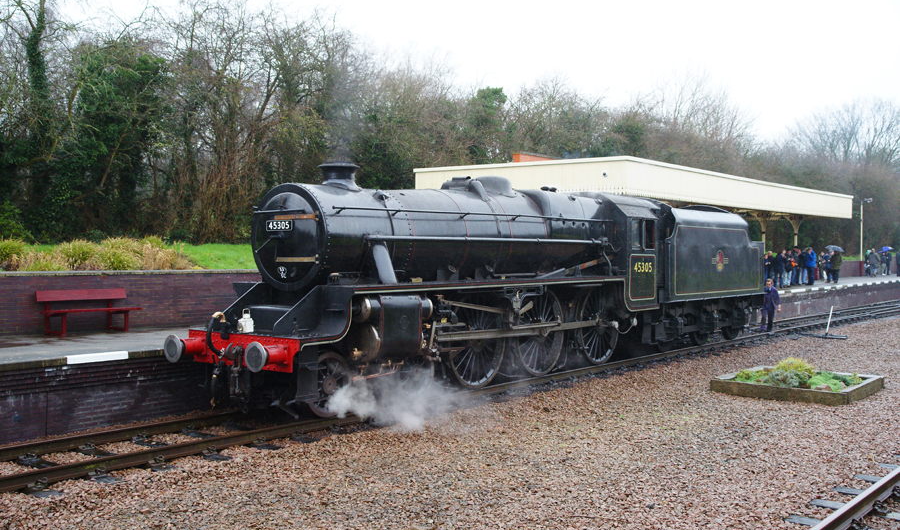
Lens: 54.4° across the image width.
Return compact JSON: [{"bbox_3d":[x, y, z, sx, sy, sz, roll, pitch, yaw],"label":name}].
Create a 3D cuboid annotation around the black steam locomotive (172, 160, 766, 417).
[{"bbox_3d":[2.672,0.282,19.979,2.680,3.900,19.400,1,1,39],"label":"black steam locomotive"}]

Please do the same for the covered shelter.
[{"bbox_3d":[10.271,-1.225,39.609,8.400,4.550,26.200,1,1,39],"label":"covered shelter"}]

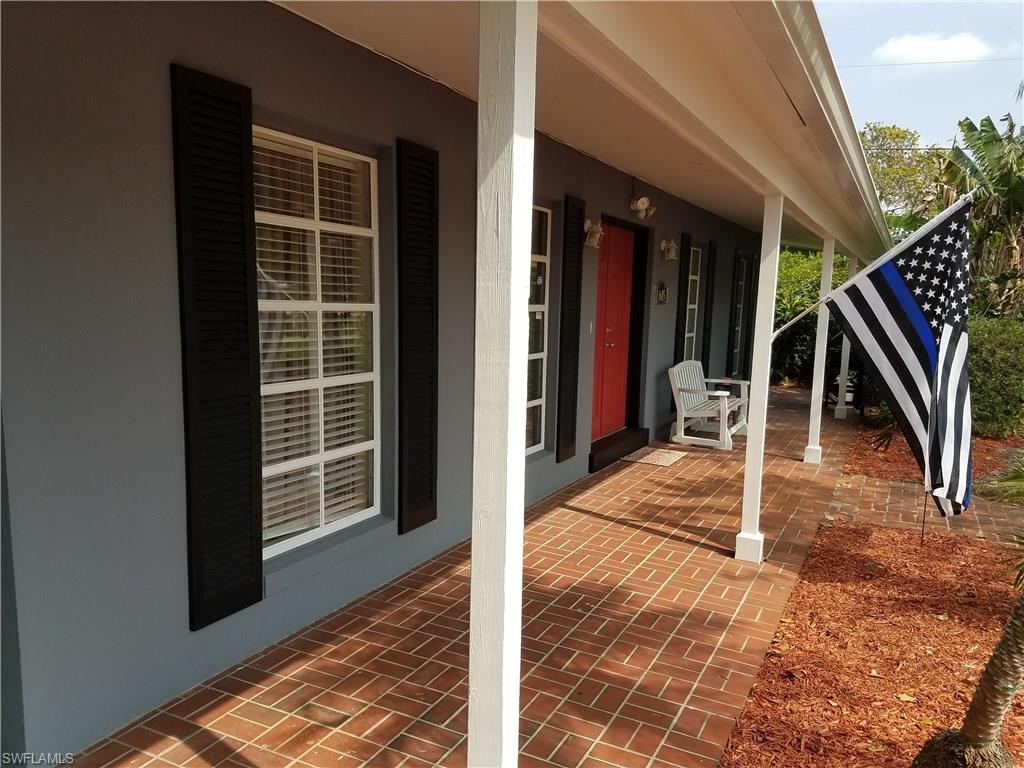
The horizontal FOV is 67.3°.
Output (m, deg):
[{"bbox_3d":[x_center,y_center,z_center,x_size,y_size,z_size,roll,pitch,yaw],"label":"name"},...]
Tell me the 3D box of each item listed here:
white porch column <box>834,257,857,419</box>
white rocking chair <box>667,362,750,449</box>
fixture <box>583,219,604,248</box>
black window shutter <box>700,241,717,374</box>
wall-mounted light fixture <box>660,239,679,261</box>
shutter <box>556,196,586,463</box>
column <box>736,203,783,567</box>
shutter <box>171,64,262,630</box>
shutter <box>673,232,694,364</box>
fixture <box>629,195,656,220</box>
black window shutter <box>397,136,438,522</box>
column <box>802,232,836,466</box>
[{"bbox_3d":[4.714,-0.626,10.843,0.147,2.245,0.147,4,7,27],"label":"white porch column"},{"bbox_3d":[2.329,0.191,8.856,0.732,0.875,1.241,4,7,27],"label":"white rocking chair"},{"bbox_3d":[0.673,-1.209,6.177,0.147,0.224,0.127,4,7,27],"label":"fixture"},{"bbox_3d":[2.614,-0.844,10.199,0.036,2.051,0.338,4,7,27],"label":"black window shutter"},{"bbox_3d":[1.676,-1.395,8.111,0.168,0.219,0.132,4,7,27],"label":"wall-mounted light fixture"},{"bbox_3d":[0.462,-0.418,6.006,0.036,2.051,0.338,4,7,27],"label":"shutter"},{"bbox_3d":[1.498,-0.011,4.642,0.147,2.194,0.147,4,7,27],"label":"column"},{"bbox_3d":[-1.112,-0.106,2.939,0.036,2.051,0.338,4,7,27],"label":"shutter"},{"bbox_3d":[1.998,-0.722,9.000,0.036,2.051,0.338,4,7,27],"label":"shutter"},{"bbox_3d":[1.218,-1.639,7.151,0.183,0.198,0.244,4,7,27],"label":"fixture"},{"bbox_3d":[-0.498,-0.227,4.135,0.036,2.051,0.338,4,7,27],"label":"black window shutter"},{"bbox_3d":[3.066,-0.319,7.691,0.147,2.229,0.147,4,7,27],"label":"column"}]

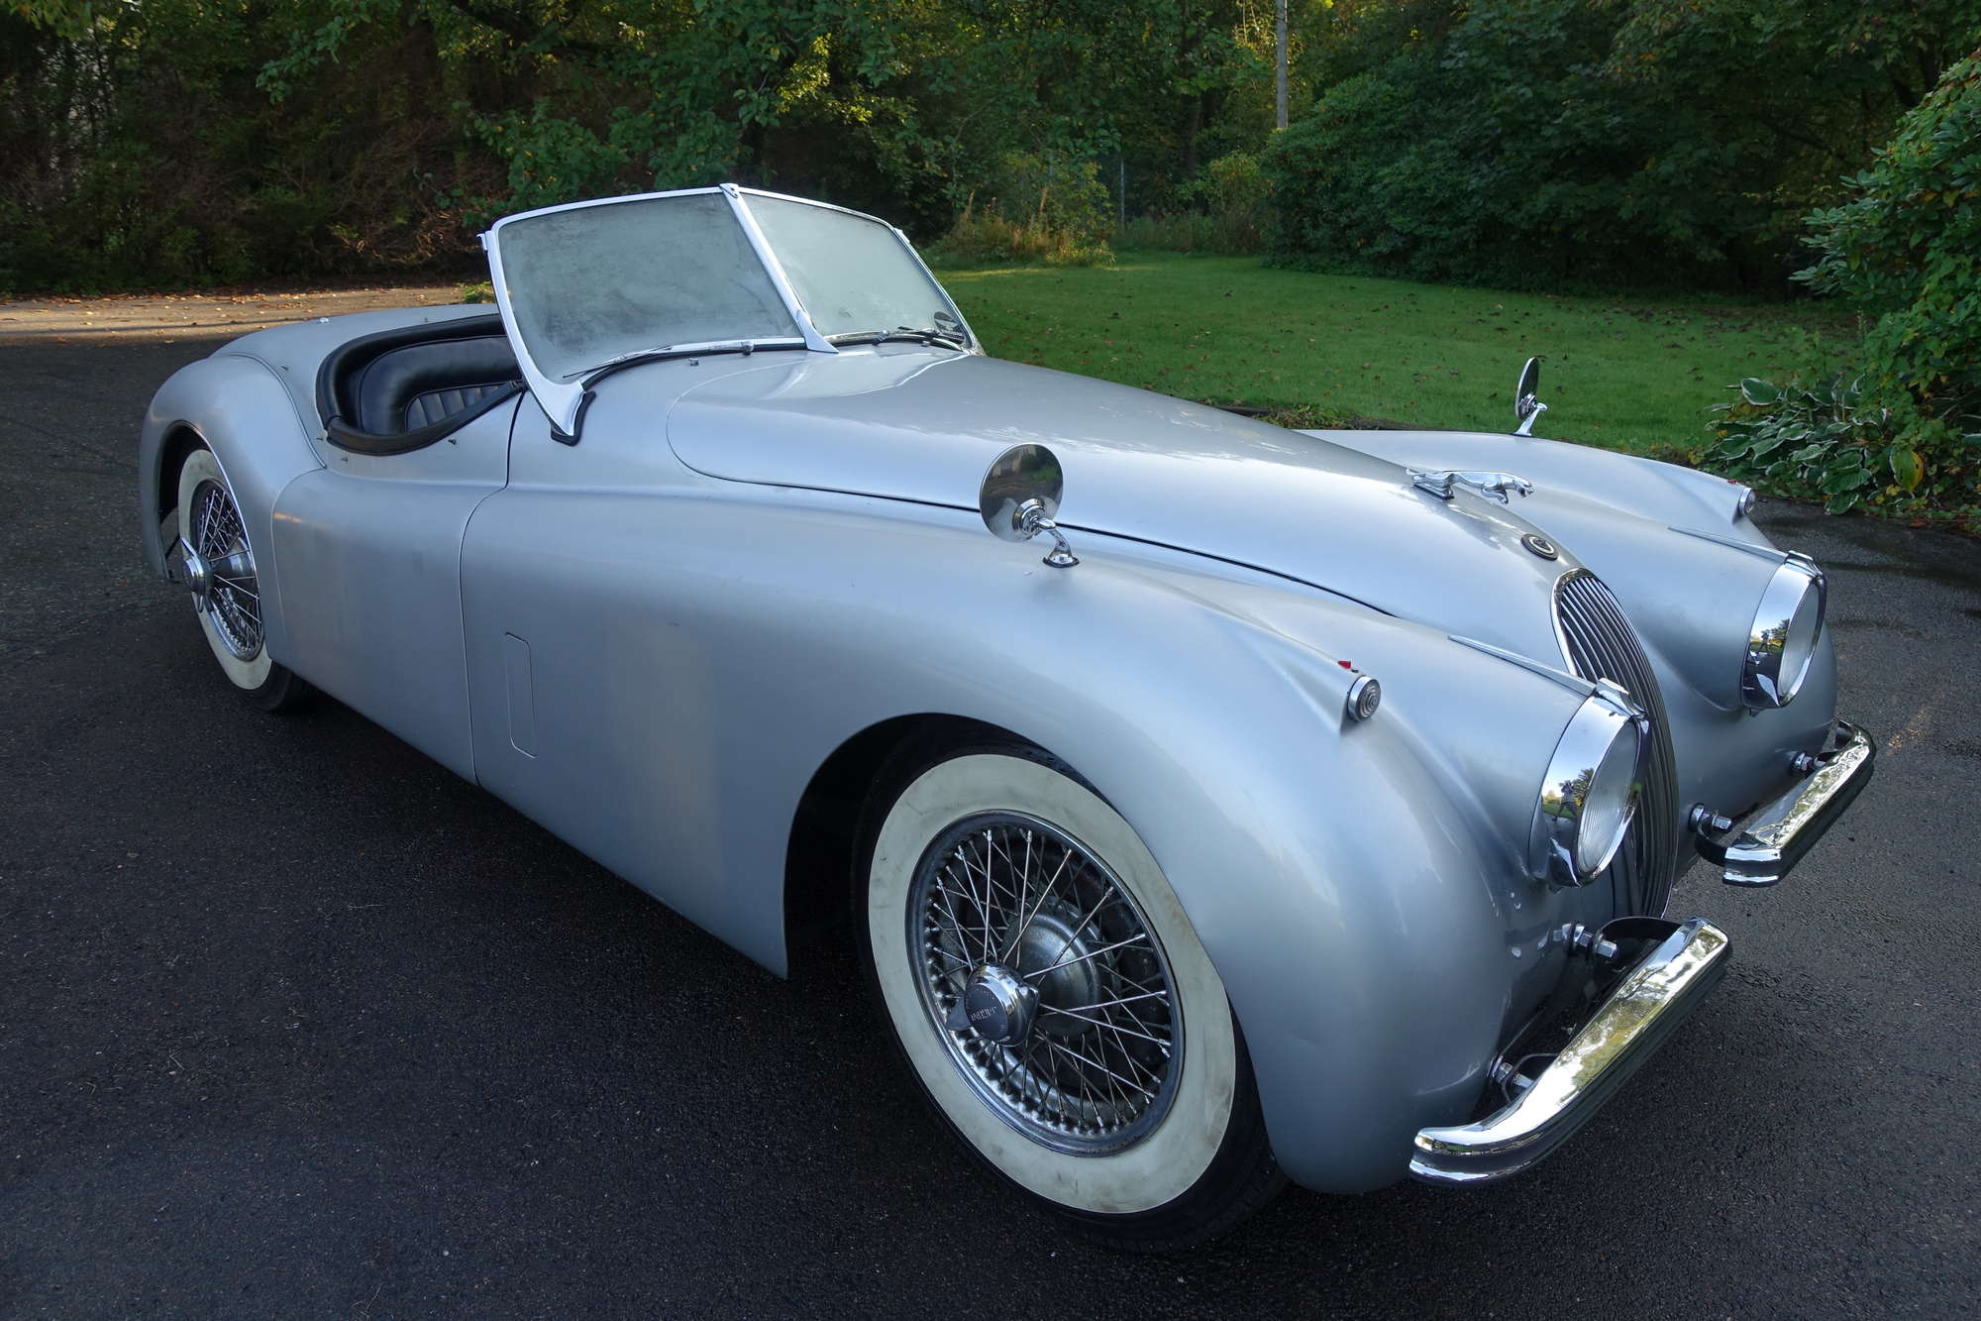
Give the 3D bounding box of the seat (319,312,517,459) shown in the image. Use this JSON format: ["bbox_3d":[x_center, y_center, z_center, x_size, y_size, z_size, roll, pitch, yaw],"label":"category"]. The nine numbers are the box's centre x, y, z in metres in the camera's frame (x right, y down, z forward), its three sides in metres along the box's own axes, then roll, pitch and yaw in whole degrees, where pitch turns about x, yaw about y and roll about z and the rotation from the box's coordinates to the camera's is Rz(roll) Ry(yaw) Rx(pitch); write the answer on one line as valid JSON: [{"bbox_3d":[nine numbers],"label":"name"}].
[{"bbox_3d":[-1.040,-0.445,2.986,0.650,0.530,0.540,18,25,39],"label":"seat"}]

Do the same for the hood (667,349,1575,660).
[{"bbox_3d":[0.256,-0.316,2.189,1.550,0.240,0.880,18,25,39],"label":"hood"}]

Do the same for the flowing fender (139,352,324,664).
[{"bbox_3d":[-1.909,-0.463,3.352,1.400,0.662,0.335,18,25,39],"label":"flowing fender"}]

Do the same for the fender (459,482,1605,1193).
[{"bbox_3d":[-0.102,0.083,1.899,1.820,0.685,0.510,18,25,39],"label":"fender"}]

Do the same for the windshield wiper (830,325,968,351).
[{"bbox_3d":[-0.165,-0.699,2.873,0.055,0.045,0.430,12,21,27],"label":"windshield wiper"}]

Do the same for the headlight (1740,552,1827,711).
[{"bbox_3d":[1.180,-0.034,1.953,0.090,0.227,0.215,18,25,39],"label":"headlight"}]

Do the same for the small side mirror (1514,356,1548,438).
[{"bbox_3d":[0.973,-0.476,2.380,0.060,0.142,0.118,18,25,39],"label":"small side mirror"}]

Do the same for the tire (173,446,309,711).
[{"bbox_3d":[-1.823,-0.236,3.280,0.710,0.710,0.165,18,25,39],"label":"tire"}]

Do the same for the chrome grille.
[{"bbox_3d":[0.840,0.120,1.764,0.205,0.470,0.250,18,25,39],"label":"chrome grille"}]

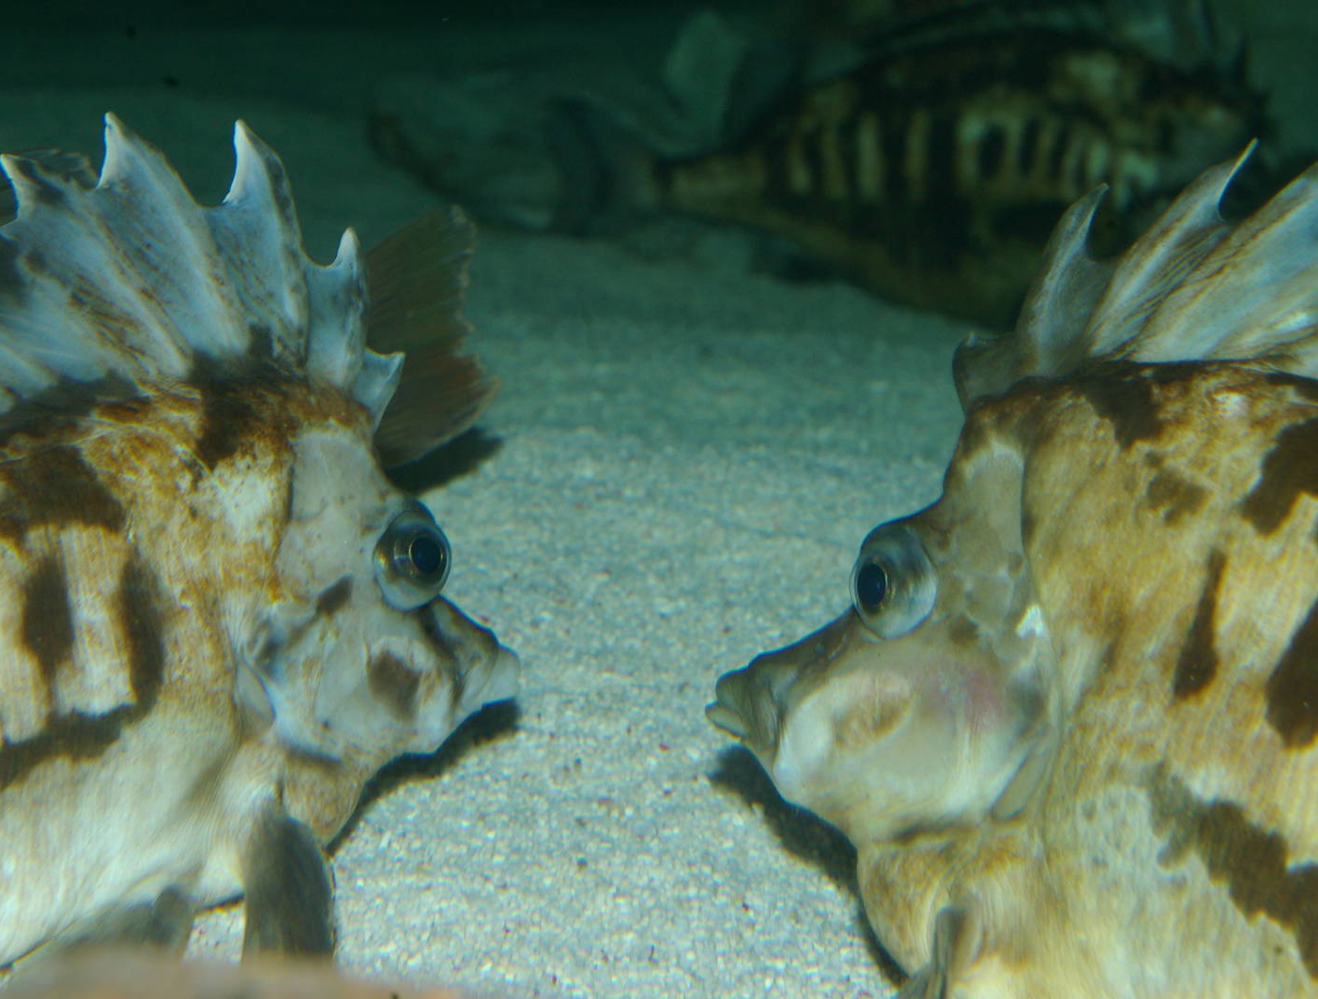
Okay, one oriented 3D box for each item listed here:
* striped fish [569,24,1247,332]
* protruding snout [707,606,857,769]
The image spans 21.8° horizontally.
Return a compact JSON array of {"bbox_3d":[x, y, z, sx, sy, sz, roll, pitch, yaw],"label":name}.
[{"bbox_3d":[0.096,-0.136,1.330,0.278,0.130,0.070,-3,13,-13],"label":"striped fish"},{"bbox_3d":[0.023,0.035,0.620,0.026,0.026,0.020,5,14,21],"label":"protruding snout"}]

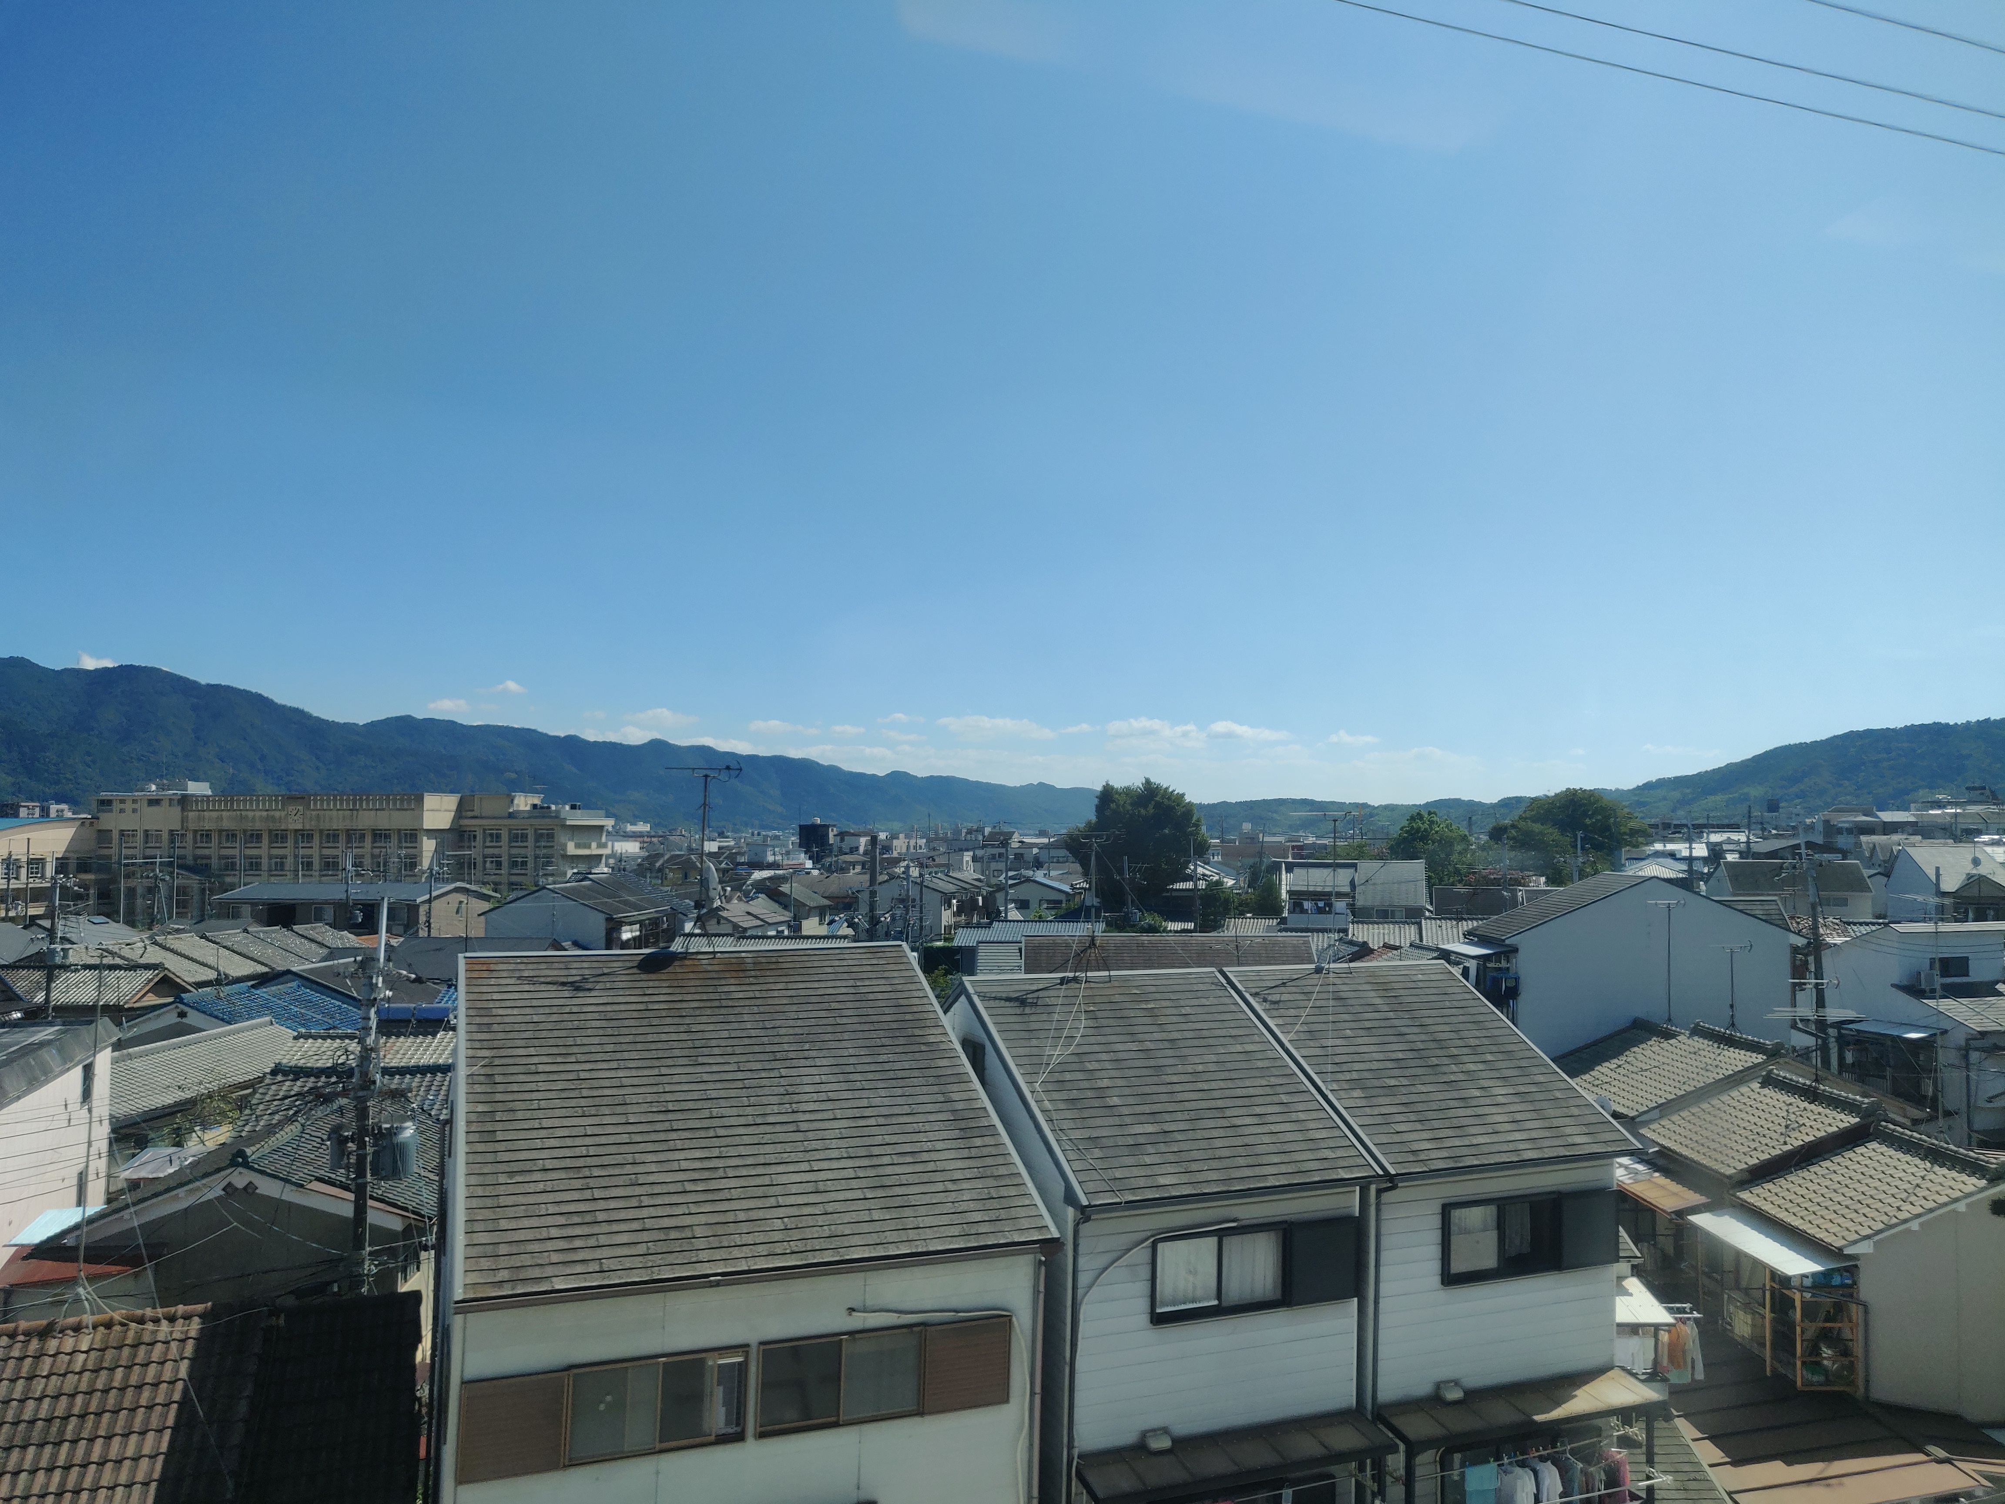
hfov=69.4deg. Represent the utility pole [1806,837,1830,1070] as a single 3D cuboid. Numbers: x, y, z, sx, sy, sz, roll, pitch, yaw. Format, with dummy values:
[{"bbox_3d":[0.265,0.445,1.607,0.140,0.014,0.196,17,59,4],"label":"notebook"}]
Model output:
[{"bbox_3d":[23.106,7.305,40.800,0.380,9.800,0.380,-3,-3,0],"label":"utility pole"}]

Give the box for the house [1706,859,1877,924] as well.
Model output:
[{"bbox_3d":[40.810,9.795,74.550,6.700,8.400,7.000,-1,-4,17],"label":"house"}]

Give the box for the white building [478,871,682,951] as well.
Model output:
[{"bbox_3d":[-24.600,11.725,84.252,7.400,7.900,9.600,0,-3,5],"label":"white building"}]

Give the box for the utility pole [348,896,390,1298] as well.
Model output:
[{"bbox_3d":[-12.506,7.883,28.300,0.400,10.000,0.400,0,-3,0],"label":"utility pole"}]

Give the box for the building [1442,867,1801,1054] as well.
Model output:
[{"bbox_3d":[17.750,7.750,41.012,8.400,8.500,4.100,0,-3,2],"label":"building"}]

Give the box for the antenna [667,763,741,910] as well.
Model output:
[{"bbox_3d":[-3.998,1.210,19.450,0.990,2.150,0.600,0,-3,0],"label":"antenna"}]

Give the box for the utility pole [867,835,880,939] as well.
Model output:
[{"bbox_3d":[-4.095,7.778,44.800,0.350,10.300,0.350,0,-3,0],"label":"utility pole"}]

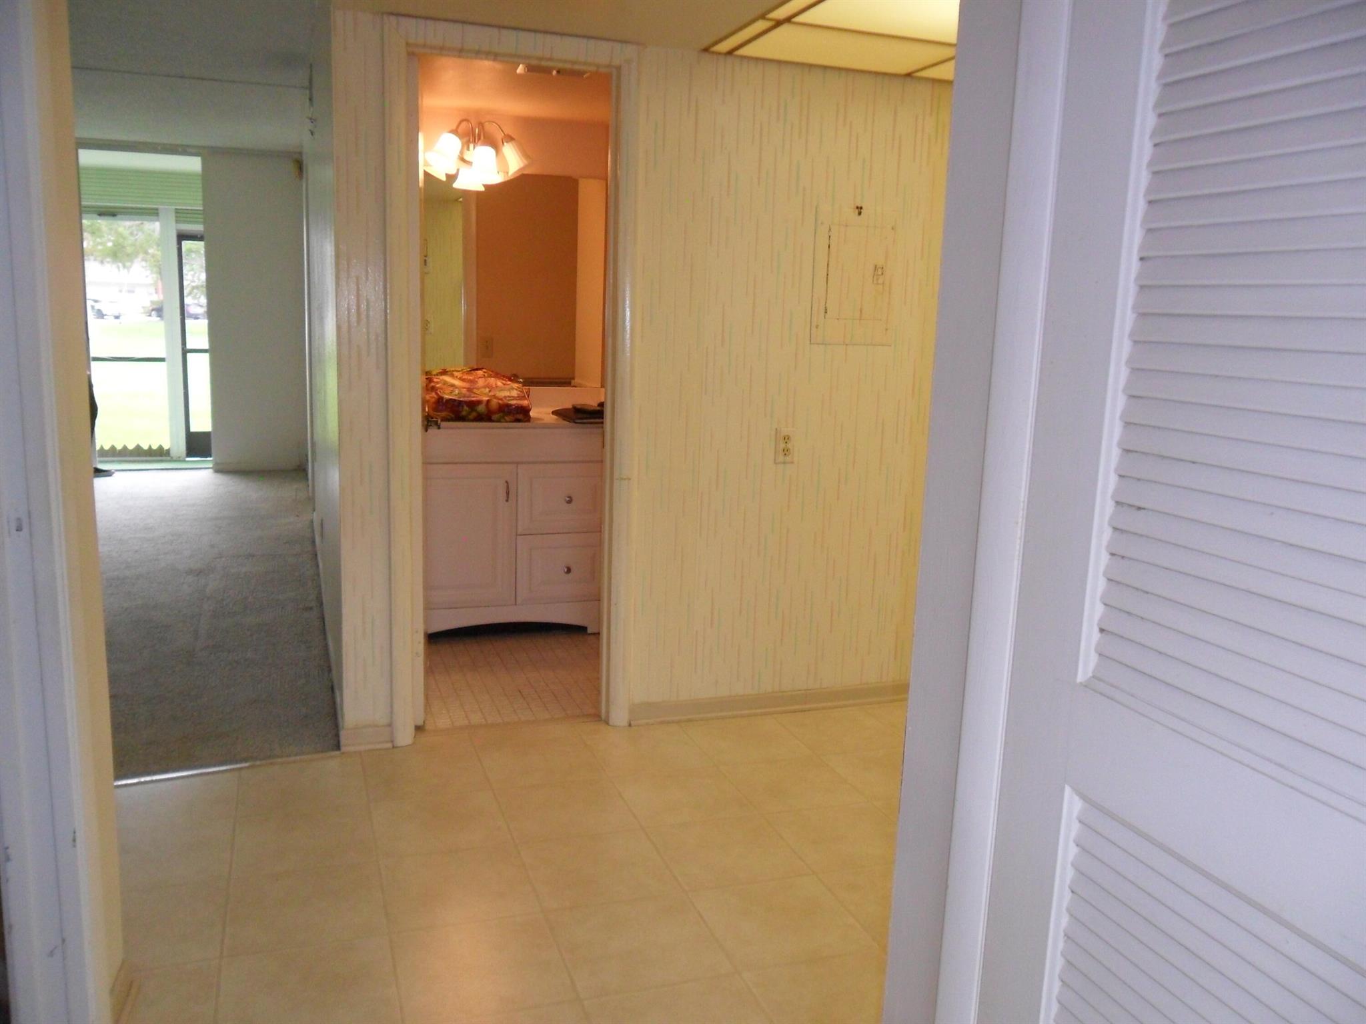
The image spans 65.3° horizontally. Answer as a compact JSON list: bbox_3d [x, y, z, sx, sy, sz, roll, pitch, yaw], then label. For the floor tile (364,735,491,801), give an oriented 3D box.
[{"bbox_3d":[-0.734,0.756,3.068,0.328,0.012,0.328,-2,10,-19],"label":"floor tile"}]

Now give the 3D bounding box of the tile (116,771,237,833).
[{"bbox_3d":[-1.358,0.773,2.849,0.328,0.012,0.328,-2,10,-19],"label":"tile"}]

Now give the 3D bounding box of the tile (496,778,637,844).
[{"bbox_3d":[-0.314,0.803,2.870,0.328,0.012,0.328,-2,10,-19],"label":"tile"}]

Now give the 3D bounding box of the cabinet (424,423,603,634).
[{"bbox_3d":[-0.816,0.046,4.598,0.905,0.880,0.540,-2,10,-19],"label":"cabinet"}]

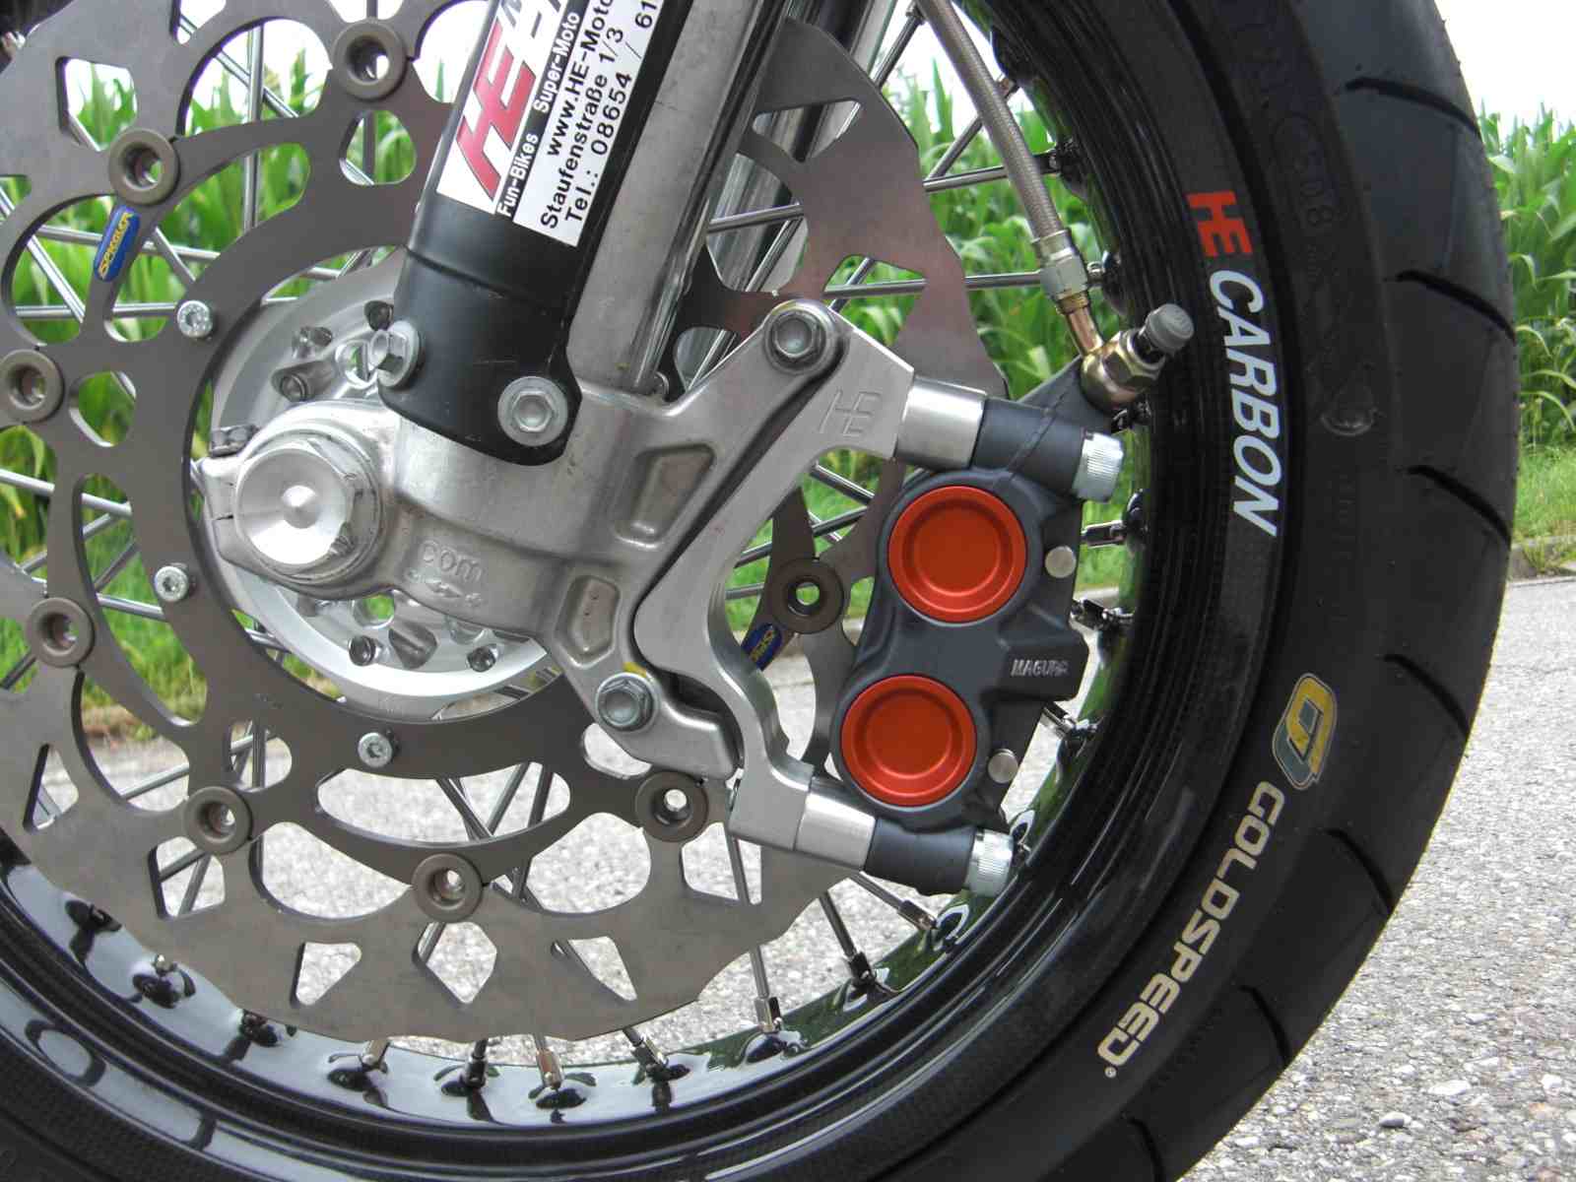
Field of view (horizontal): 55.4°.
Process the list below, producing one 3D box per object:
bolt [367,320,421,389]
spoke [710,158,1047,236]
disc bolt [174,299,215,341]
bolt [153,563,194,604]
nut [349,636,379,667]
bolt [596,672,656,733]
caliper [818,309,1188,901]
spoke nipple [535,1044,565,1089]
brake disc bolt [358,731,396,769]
[{"bbox_3d":[-0.092,-0.056,0.353,0.015,0.015,0.010,3,-5,44],"label":"bolt"},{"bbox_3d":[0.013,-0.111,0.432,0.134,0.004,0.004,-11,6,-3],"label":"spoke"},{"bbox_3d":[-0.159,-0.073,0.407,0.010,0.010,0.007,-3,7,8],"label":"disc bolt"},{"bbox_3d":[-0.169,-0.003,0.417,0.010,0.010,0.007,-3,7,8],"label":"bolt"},{"bbox_3d":[-0.123,0.017,0.439,0.009,0.009,0.009,-3,7,8],"label":"nut"},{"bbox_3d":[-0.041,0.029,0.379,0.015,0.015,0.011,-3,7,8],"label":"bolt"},{"bbox_3d":[0.053,0.001,0.384,0.052,0.158,0.064,18,9,5],"label":"caliper"},{"bbox_3d":[-0.079,0.156,0.492,0.006,0.018,0.006,-12,16,9],"label":"spoke nipple"},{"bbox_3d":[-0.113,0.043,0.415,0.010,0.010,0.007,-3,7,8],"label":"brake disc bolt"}]

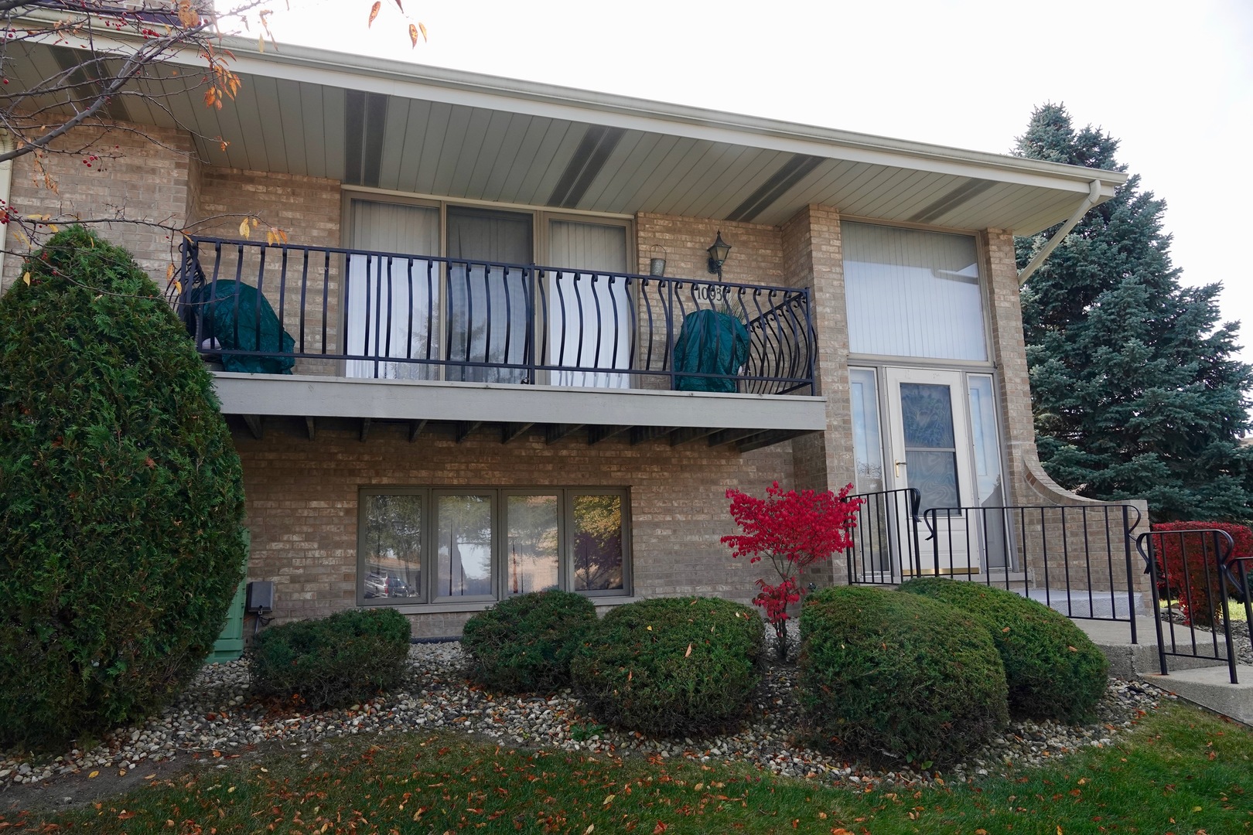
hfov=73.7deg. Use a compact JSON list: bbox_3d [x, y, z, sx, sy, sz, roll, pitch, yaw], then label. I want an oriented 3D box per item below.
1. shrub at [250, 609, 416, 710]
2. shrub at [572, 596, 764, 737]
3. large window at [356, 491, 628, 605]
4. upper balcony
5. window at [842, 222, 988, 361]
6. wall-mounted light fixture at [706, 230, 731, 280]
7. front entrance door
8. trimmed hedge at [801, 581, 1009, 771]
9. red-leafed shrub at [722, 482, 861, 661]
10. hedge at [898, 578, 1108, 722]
[{"bbox_3d":[-1.743,1.403,4.972,0.902,0.521,0.902,2,-10,-18],"label":"shrub"},{"bbox_3d":[0.222,1.322,4.608,1.053,0.664,1.053,-1,-9,0],"label":"shrub"},{"bbox_3d":[-1.127,1.135,7.482,2.412,0.993,0.100,2,-10,-18],"label":"large window"},{"bbox_3d":[-0.915,-0.461,6.925,5.000,1.210,1.600,2,-10,-18],"label":"upper balcony"},{"bbox_3d":[3.038,-1.273,8.722,1.741,1.467,0.100,2,-10,-18],"label":"window"},{"bbox_3d":[0.933,-1.616,8.435,0.234,0.530,0.290,2,-10,-18],"label":"wall-mounted light fixture"},{"bbox_3d":[3.083,0.531,8.422,0.931,2.071,0.060,2,-10,-18],"label":"front entrance door"},{"bbox_3d":[1.402,1.280,4.318,0.996,0.802,1.046,2,-10,-18],"label":"trimmed hedge"},{"bbox_3d":[1.272,1.136,6.317,1.020,1.260,1.000,2,-10,-18],"label":"red-leafed shrub"},{"bbox_3d":[2.193,1.346,5.030,1.182,0.745,1.242,2,-10,-18],"label":"hedge"}]

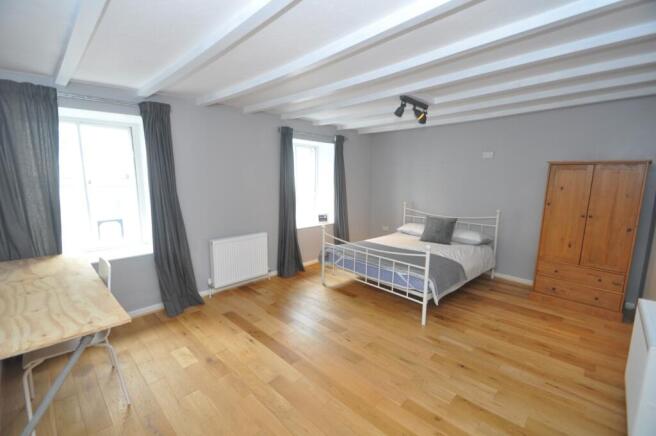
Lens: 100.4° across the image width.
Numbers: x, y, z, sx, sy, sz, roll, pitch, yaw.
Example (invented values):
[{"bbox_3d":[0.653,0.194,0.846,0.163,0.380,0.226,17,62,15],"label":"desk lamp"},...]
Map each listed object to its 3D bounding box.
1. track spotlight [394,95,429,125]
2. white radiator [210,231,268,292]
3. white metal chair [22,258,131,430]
[{"bbox_3d":[0.863,-1.084,2.768,0.492,0.226,0.144,-8,12,-44],"label":"track spotlight"},{"bbox_3d":[-1.184,0.541,3.671,0.799,0.610,0.113,-8,12,-44],"label":"white radiator"},{"bbox_3d":[-1.682,0.796,1.803,0.471,0.902,0.461,-8,12,-44],"label":"white metal chair"}]

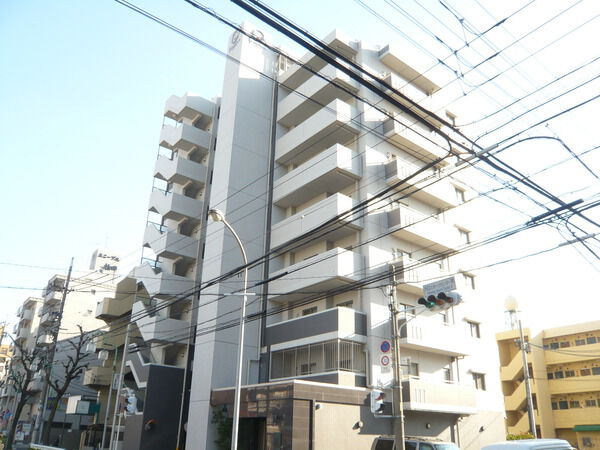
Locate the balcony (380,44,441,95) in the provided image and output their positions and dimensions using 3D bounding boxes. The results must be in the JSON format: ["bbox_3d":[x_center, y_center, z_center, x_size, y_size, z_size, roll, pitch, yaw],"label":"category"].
[{"bbox_3d":[7.144,-9.908,31.487,5.100,0.670,1.090,18,-28,-34],"label":"balcony"}]

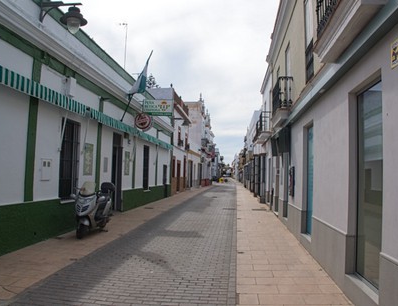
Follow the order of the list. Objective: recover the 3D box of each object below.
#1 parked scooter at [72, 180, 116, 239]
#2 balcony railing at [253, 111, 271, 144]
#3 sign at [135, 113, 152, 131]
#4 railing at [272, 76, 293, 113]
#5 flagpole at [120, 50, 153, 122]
[{"bbox_3d":[-2.699,1.394,8.987,0.740,1.380,2.100,1,-3,6],"label":"parked scooter"},{"bbox_3d":[3.526,-1.353,19.431,0.455,0.970,5.600,1,-3,6],"label":"balcony railing"},{"bbox_3d":[-2.309,-1.317,14.500,0.700,0.700,0.280,1,-3,6],"label":"sign"},{"bbox_3d":[2.703,-1.769,11.197,0.410,0.940,1.700,1,-3,6],"label":"railing"},{"bbox_3d":[-2.232,-2.476,13.010,0.400,2.965,0.200,24,-1,6],"label":"flagpole"}]

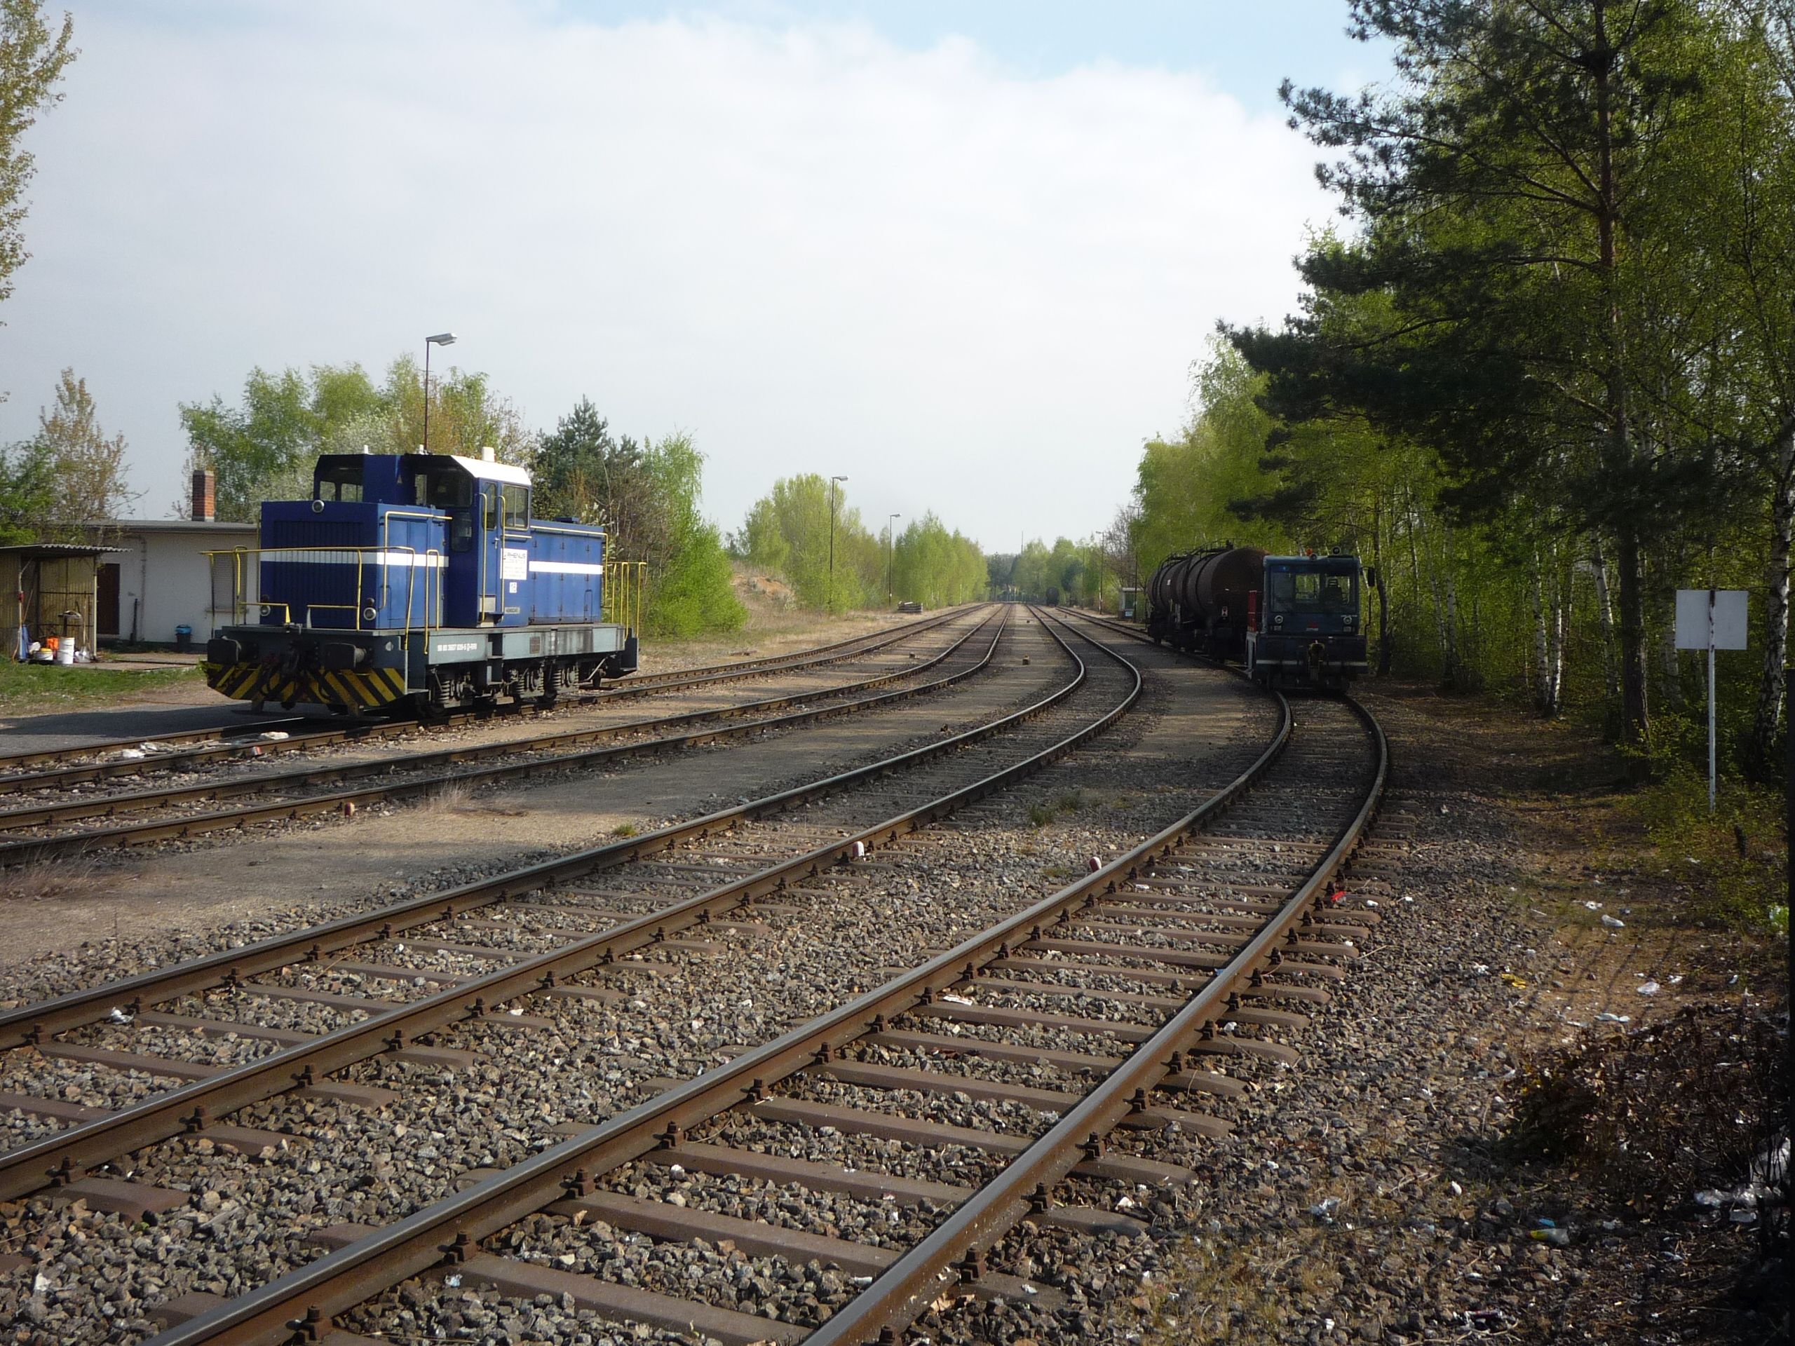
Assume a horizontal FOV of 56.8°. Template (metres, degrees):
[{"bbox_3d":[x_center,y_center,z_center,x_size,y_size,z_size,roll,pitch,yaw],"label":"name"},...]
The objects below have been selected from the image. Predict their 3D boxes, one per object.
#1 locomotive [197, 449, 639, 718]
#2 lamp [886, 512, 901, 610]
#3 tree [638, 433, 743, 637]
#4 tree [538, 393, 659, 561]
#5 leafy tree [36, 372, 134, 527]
[{"bbox_3d":[-7.021,-1.396,26.521,2.950,3.970,9.700,2,3,13],"label":"locomotive"},{"bbox_3d":[-0.327,-11.800,175.629,1.200,10.114,0.350,2,3,3],"label":"lamp"},{"bbox_3d":[-8.604,-5.749,68.811,4.400,8.281,4.400,2,3,0],"label":"tree"},{"bbox_3d":[-12.792,-6.747,70.769,5.400,9.820,5.400,2,3,0],"label":"tree"},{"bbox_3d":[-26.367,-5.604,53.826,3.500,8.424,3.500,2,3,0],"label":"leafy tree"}]

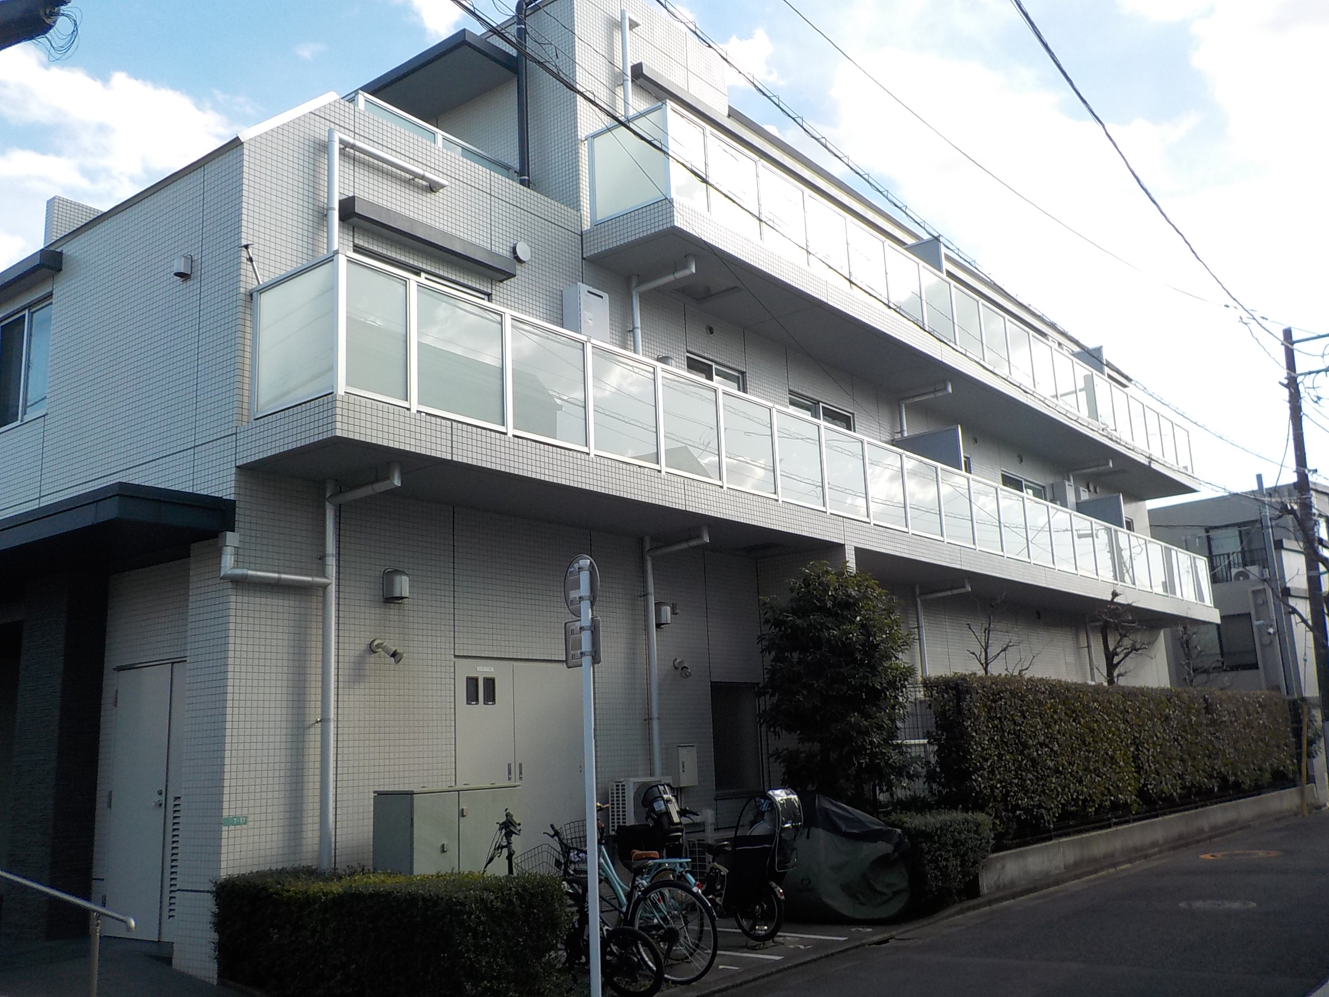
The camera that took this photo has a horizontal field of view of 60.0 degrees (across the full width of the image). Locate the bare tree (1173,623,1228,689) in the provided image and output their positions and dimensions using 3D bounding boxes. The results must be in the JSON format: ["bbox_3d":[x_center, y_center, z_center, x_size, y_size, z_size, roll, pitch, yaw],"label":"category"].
[{"bbox_3d":[9.581,3.772,20.833,0.800,3.070,0.800,-12,-15,38],"label":"bare tree"}]

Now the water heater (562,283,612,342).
[{"bbox_3d":[-0.783,-1.801,11.747,0.260,0.600,0.440,-12,-15,38],"label":"water heater"}]

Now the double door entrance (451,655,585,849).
[{"bbox_3d":[-1.230,2.509,10.276,0.100,2.100,1.630,-12,-15,38],"label":"double door entrance"}]

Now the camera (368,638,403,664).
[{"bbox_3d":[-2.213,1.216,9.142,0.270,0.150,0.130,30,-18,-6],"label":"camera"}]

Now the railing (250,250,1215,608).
[{"bbox_3d":[4.381,0.504,16.868,1.190,1.330,22.400,-12,-15,38],"label":"railing"}]

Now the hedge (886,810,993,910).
[{"bbox_3d":[2.470,3.348,10.780,0.700,0.720,1.350,-12,-15,38],"label":"hedge"}]

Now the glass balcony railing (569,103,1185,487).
[{"bbox_3d":[5.461,-2.162,18.891,1.130,1.060,18.450,-12,-15,38],"label":"glass balcony railing"}]

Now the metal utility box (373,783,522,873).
[{"bbox_3d":[-1.693,2.873,9.043,0.500,1.160,1.100,-12,-15,38],"label":"metal utility box"}]

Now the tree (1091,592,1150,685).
[{"bbox_3d":[6.942,3.038,17.710,0.800,3.350,0.800,-12,-15,38],"label":"tree"}]

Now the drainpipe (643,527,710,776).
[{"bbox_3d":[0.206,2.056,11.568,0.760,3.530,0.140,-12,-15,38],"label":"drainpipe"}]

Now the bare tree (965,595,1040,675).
[{"bbox_3d":[4.152,2.640,14.332,0.730,2.880,0.750,-12,-15,38],"label":"bare tree"}]

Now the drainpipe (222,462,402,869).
[{"bbox_3d":[-2.504,1.469,8.203,0.880,3.530,1.020,-12,-15,38],"label":"drainpipe"}]

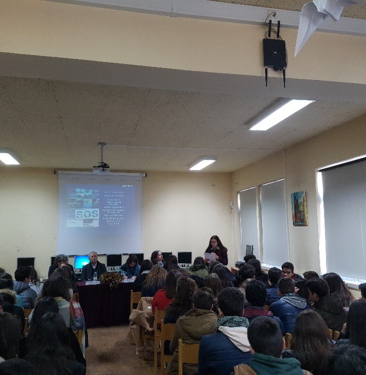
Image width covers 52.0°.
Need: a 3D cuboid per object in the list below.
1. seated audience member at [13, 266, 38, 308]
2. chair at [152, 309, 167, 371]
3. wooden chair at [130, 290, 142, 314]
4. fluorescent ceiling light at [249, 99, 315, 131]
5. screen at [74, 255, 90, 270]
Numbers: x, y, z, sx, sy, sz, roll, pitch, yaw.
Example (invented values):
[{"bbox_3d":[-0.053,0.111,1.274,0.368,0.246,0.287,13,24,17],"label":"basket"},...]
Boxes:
[{"bbox_3d":[-2.067,1.678,4.984,0.500,1.252,0.750,-1,-7,3],"label":"seated audience member"},{"bbox_3d":[-0.177,1.857,4.715,0.410,0.800,0.480,1,-7,-12],"label":"chair"},{"bbox_3d":[-0.647,2.013,6.028,0.410,0.800,0.480,1,-7,-12],"label":"wooden chair"},{"bbox_3d":[1.247,-0.953,4.905,0.270,0.080,1.310,1,-7,-12],"label":"fluorescent ceiling light"},{"bbox_3d":[-2.293,1.740,8.597,0.381,0.387,0.150,1,-7,-12],"label":"screen"}]

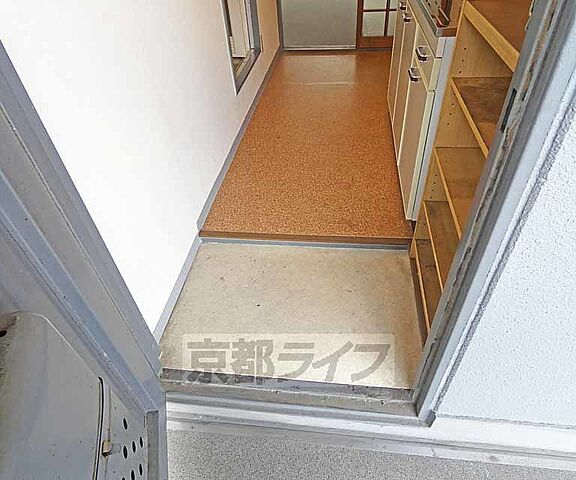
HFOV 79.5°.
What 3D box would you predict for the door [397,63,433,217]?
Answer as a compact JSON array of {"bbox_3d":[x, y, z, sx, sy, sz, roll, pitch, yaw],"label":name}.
[{"bbox_3d":[0.493,-0.401,1.363,0.022,0.500,0.399,2,43,10],"label":"door"}]

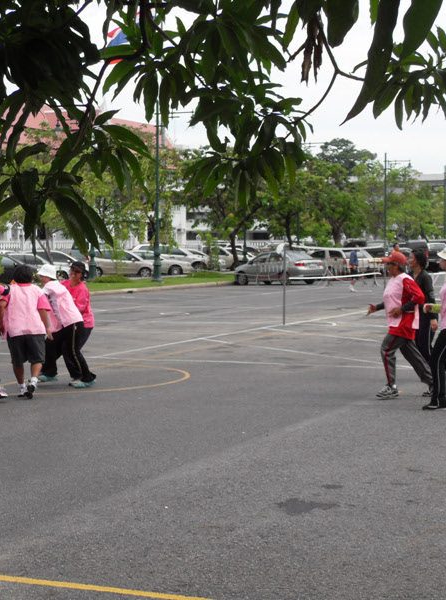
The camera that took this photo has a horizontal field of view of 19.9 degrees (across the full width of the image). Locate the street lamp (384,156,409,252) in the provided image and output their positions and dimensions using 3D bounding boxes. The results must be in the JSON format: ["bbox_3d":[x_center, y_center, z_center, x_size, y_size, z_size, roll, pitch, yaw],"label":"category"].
[{"bbox_3d":[10.986,-5.745,80.535,2.000,7.182,0.500,1,3,24],"label":"street lamp"}]

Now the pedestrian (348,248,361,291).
[{"bbox_3d":[4.493,-1.092,43.264,0.480,1.580,0.450,1,3,17],"label":"pedestrian"}]

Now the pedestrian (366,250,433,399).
[{"bbox_3d":[1.917,0.259,13.715,0.670,1.550,0.520,-1,3,-13],"label":"pedestrian"}]

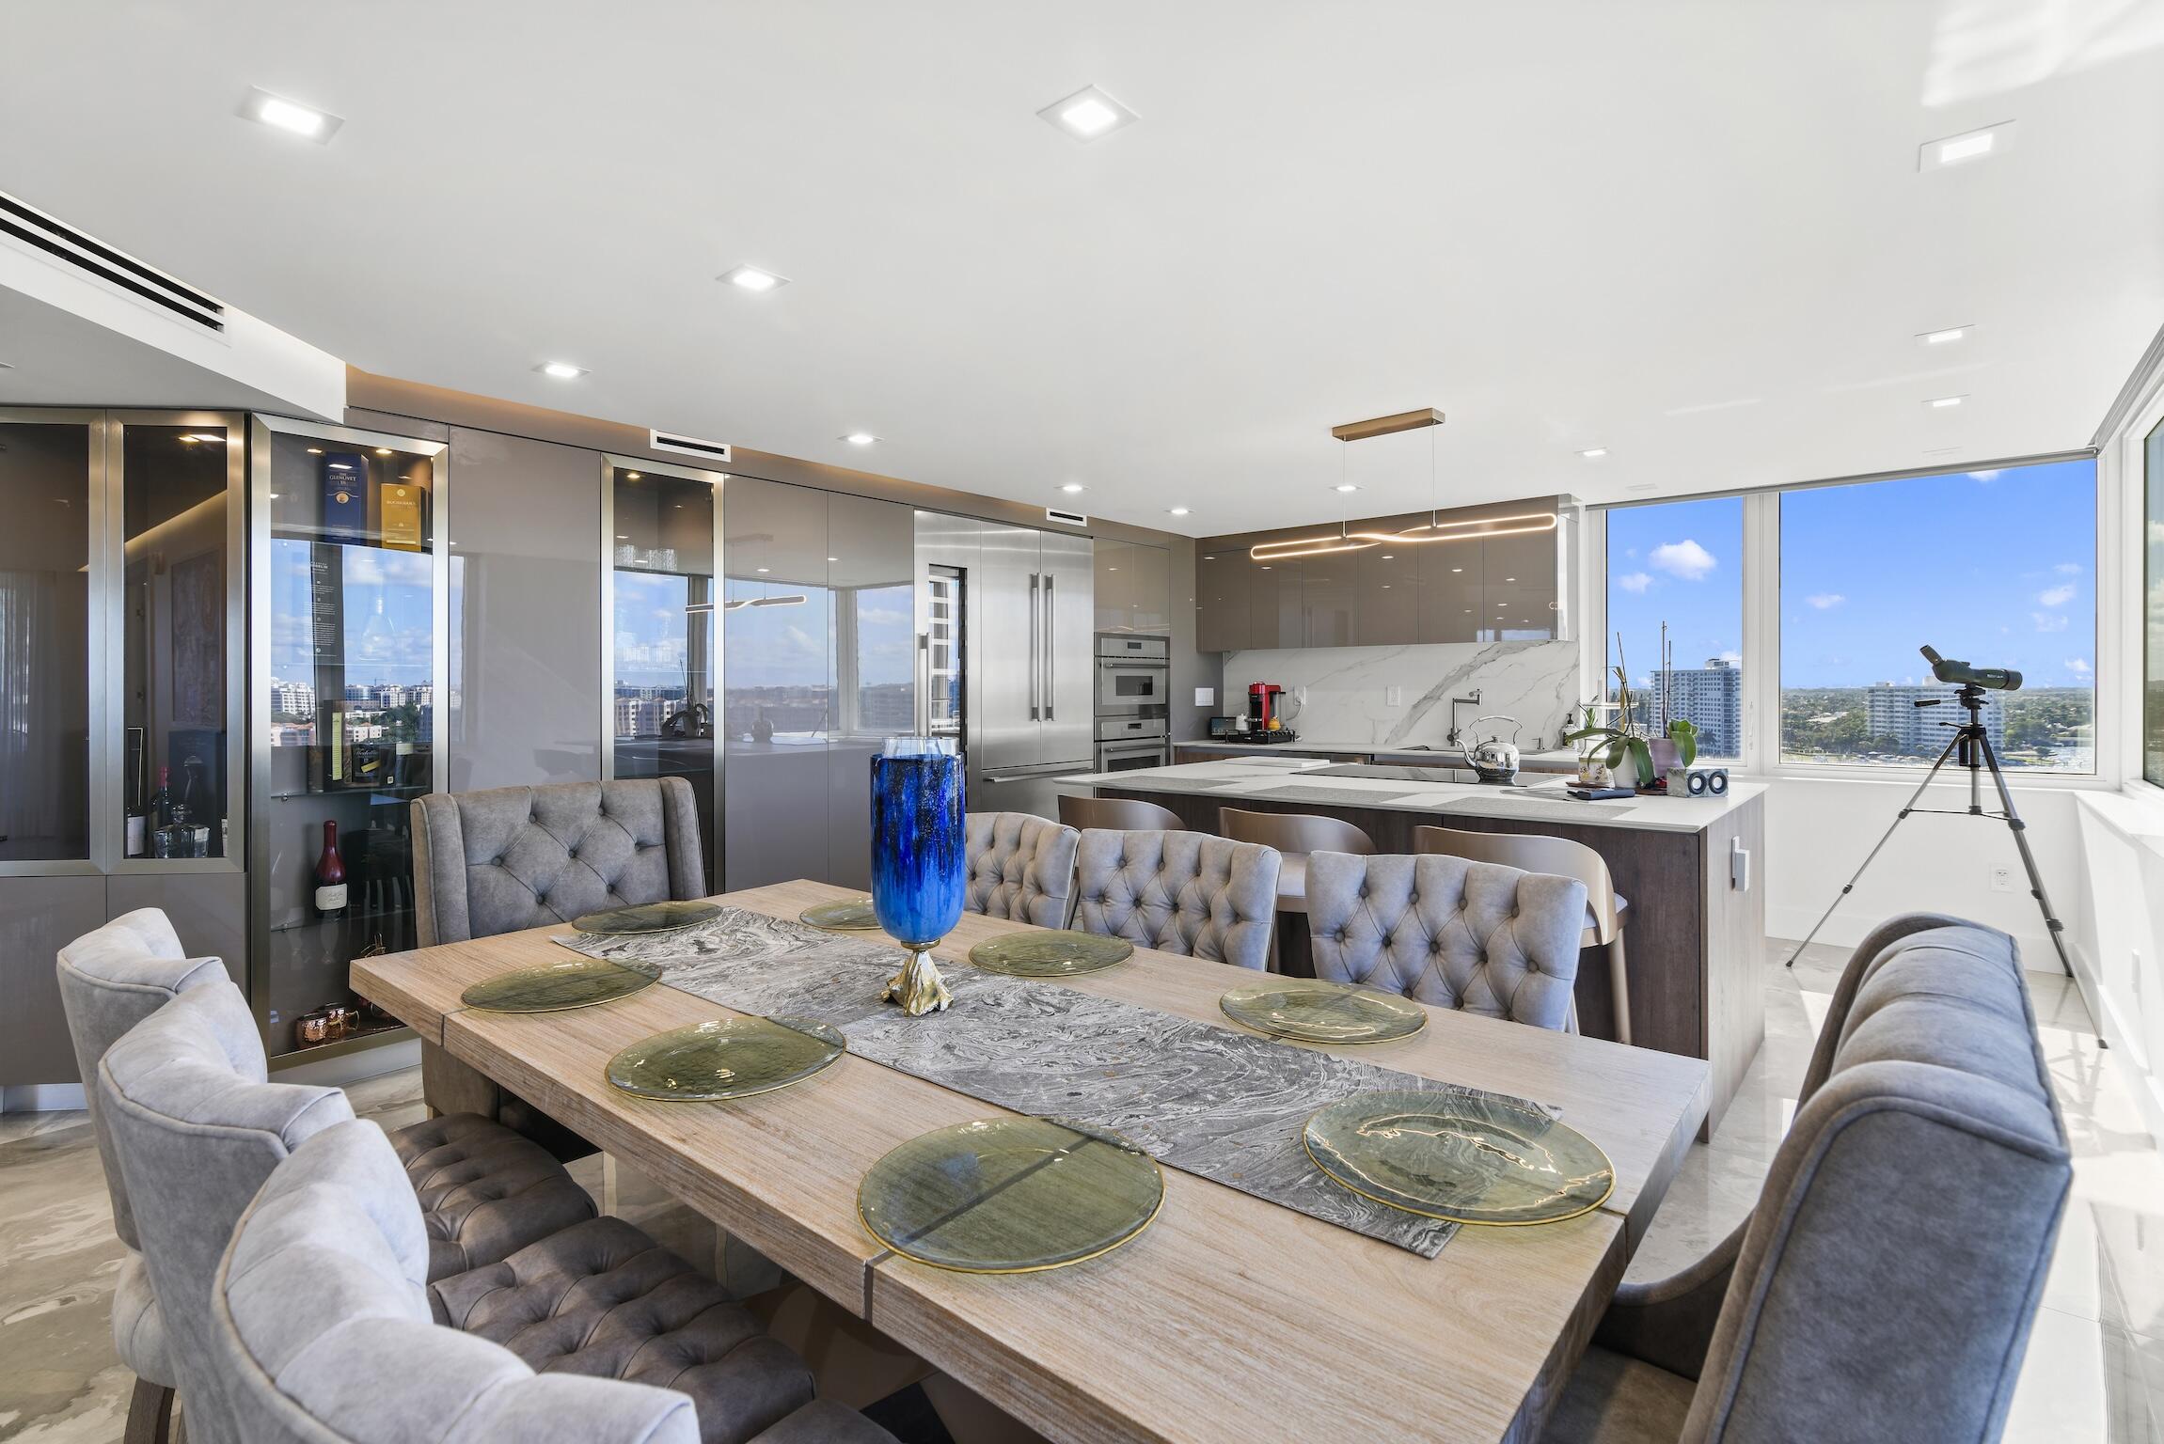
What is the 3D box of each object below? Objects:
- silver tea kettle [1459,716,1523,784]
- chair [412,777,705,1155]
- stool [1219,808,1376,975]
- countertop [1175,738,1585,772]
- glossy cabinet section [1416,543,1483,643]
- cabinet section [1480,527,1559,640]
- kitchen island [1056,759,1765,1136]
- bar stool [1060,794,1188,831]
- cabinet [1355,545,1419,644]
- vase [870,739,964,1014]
[{"bbox_3d":[1.625,0.114,3.829,0.255,0.275,0.170,0,1,6],"label":"silver tea kettle"},{"bbox_3d":[-1.341,0.714,2.662,0.690,1.030,0.700,1,2,41],"label":"chair"},{"bbox_3d":[0.761,0.760,3.487,0.510,0.880,0.510,1,2,42],"label":"stool"},{"bbox_3d":[1.749,0.191,5.962,2.470,0.052,0.589,1,2,42],"label":"countertop"},{"bbox_3d":[2.280,-0.797,5.787,0.379,0.663,0.350,1,1,40],"label":"glossy cabinet section"},{"bbox_3d":[2.582,-0.791,5.548,0.390,0.662,0.350,1,1,40],"label":"cabinet section"},{"bbox_3d":[1.252,0.692,3.872,2.304,0.902,1.425,1,2,42],"label":"kitchen island"},{"bbox_3d":[0.201,0.743,3.990,0.510,0.880,0.510,1,2,42],"label":"bar stool"},{"bbox_3d":[1.973,-0.808,5.975,0.375,0.692,0.309,1,2,42],"label":"cabinet"},{"bbox_3d":[-0.295,0.268,1.722,0.170,0.465,0.170,0,1,0],"label":"vase"}]

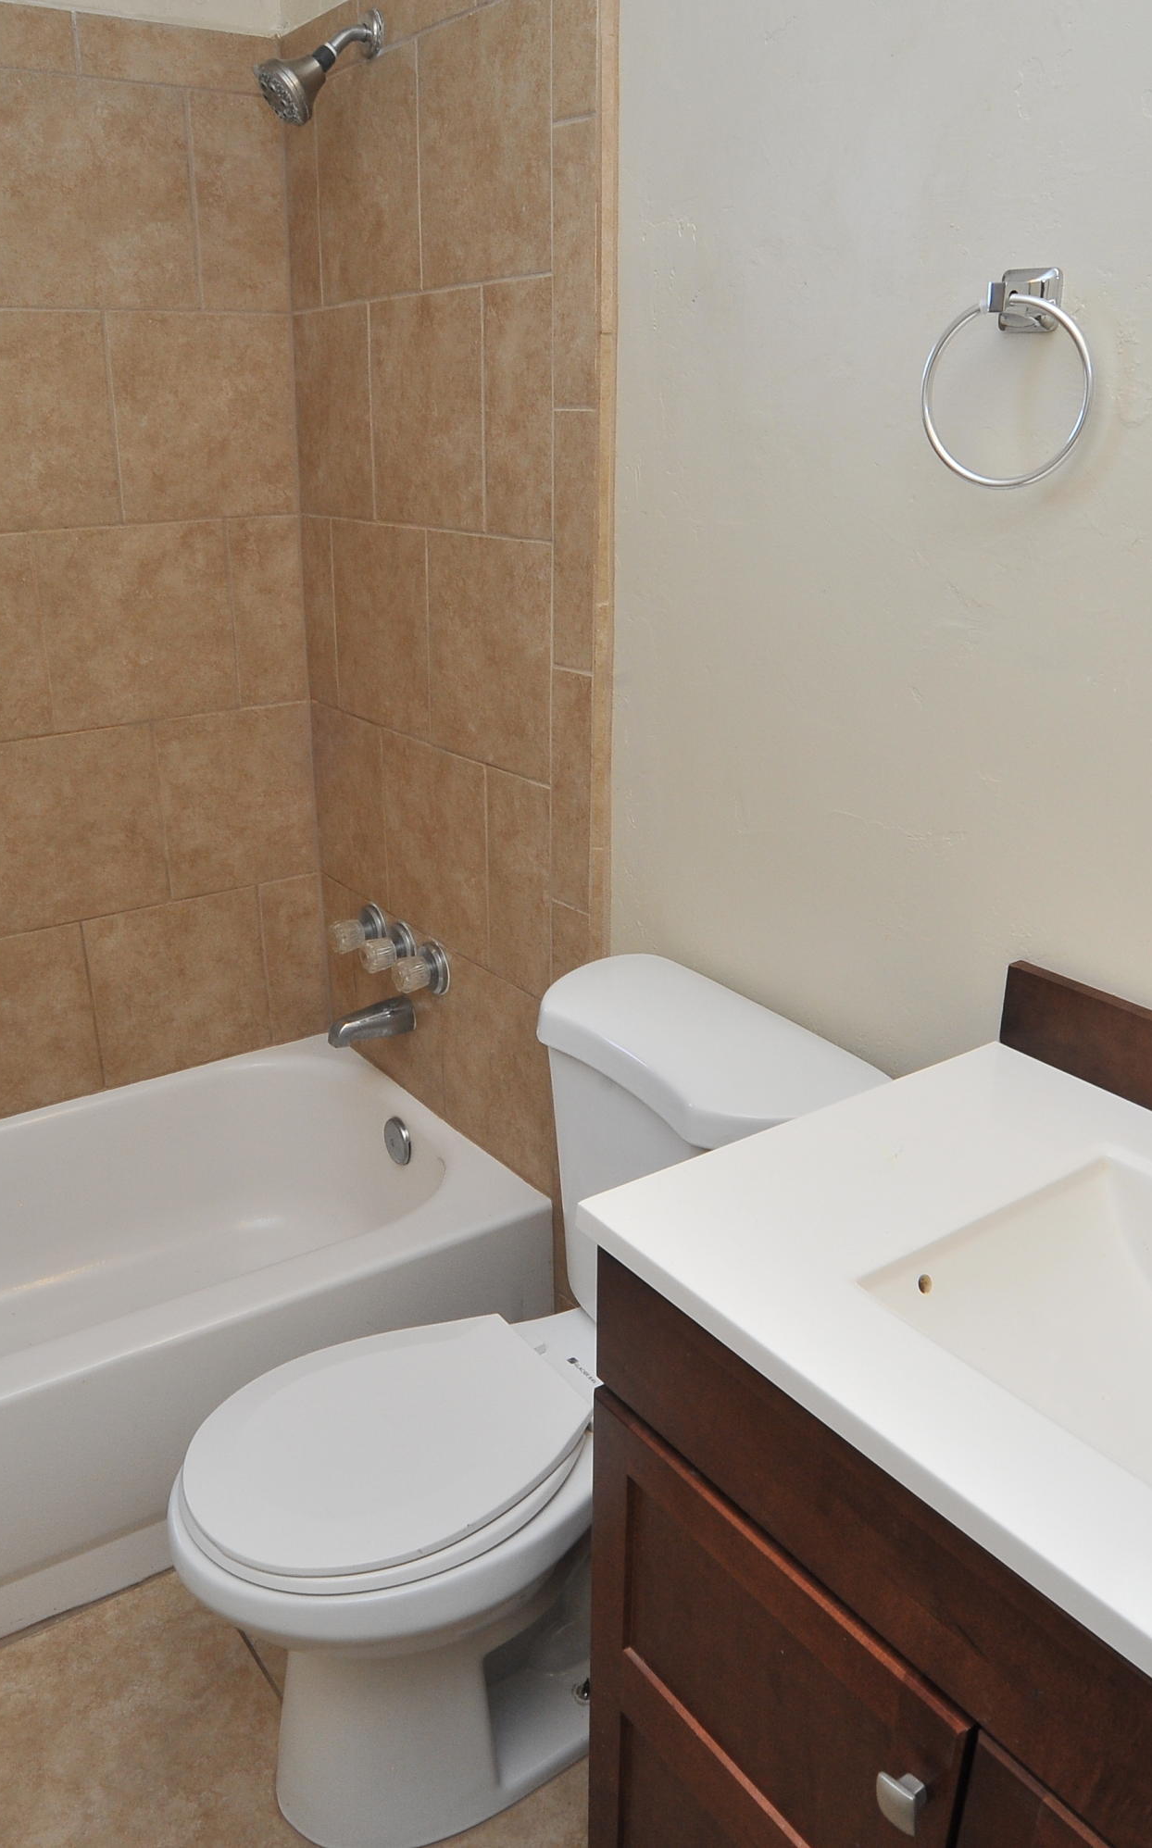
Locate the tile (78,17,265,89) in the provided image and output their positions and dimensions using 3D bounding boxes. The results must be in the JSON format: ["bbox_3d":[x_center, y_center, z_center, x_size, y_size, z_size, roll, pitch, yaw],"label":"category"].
[{"bbox_3d":[-0.568,-1.237,1.979,0.296,0.076,0.010,-14,24,-33],"label":"tile"}]

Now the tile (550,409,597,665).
[{"bbox_3d":[0.001,-0.460,1.675,0.010,0.306,0.084,-14,24,-33],"label":"tile"}]

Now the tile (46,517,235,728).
[{"bbox_3d":[-0.682,-0.467,2.189,0.304,0.304,0.010,-14,25,-33],"label":"tile"}]

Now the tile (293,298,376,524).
[{"bbox_3d":[-0.368,-0.774,2.116,0.010,0.306,0.267,-14,24,-33],"label":"tile"}]

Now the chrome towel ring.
[{"bbox_3d":[0.356,-0.440,1.122,0.054,0.167,0.170,-15,26,-33],"label":"chrome towel ring"}]

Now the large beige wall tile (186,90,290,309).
[{"bbox_3d":[-0.515,-1.080,2.092,0.130,0.298,0.010,-15,26,-33],"label":"large beige wall tile"}]

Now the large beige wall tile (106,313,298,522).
[{"bbox_3d":[-0.574,-0.780,2.151,0.287,0.304,0.010,-14,25,-33],"label":"large beige wall tile"}]

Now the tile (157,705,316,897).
[{"bbox_3d":[-0.567,-0.209,2.358,0.275,0.305,0.010,-14,24,-33],"label":"tile"}]

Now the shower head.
[{"bbox_3d":[-0.326,-1.095,1.768,0.170,0.143,0.076,-15,26,-33],"label":"shower head"}]

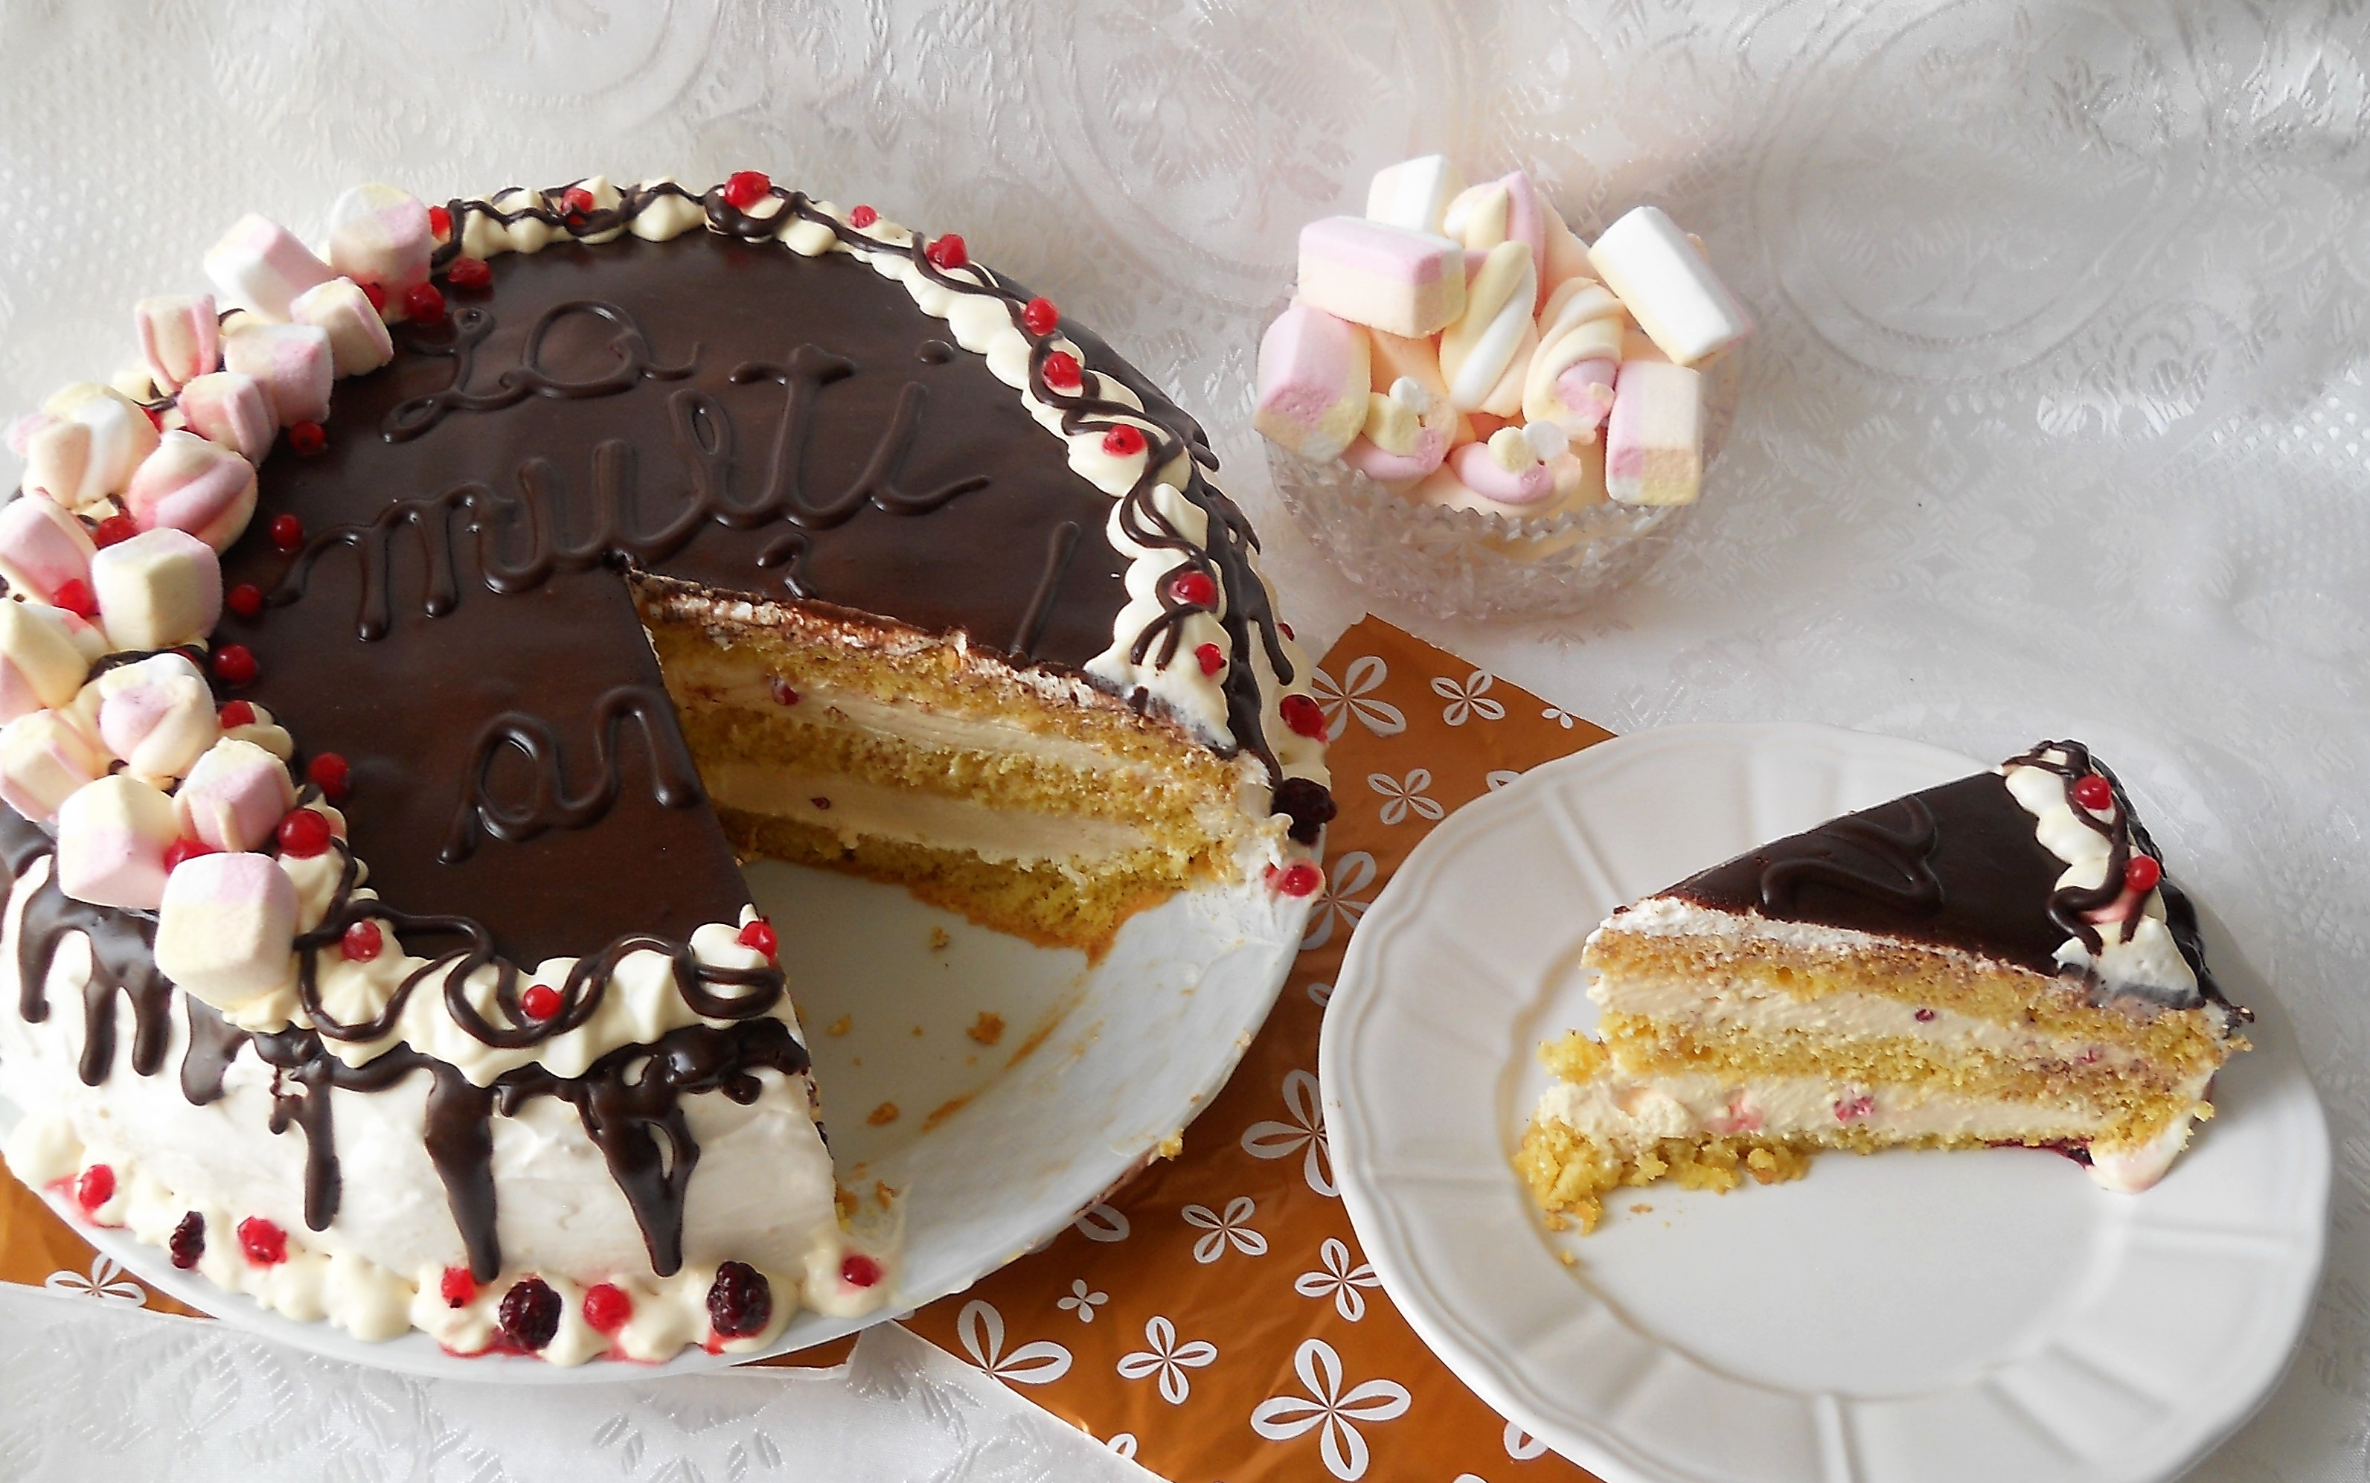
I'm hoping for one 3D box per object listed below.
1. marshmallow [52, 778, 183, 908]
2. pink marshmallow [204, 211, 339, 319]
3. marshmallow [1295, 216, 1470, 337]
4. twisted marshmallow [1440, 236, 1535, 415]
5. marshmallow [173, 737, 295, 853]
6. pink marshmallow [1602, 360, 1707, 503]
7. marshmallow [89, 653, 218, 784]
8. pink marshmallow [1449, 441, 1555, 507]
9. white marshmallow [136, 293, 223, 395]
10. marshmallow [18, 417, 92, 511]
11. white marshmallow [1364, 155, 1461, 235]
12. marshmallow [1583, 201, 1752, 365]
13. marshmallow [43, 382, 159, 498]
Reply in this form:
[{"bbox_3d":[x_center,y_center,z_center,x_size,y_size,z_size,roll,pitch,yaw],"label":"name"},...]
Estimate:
[{"bbox_3d":[-0.209,0.020,0.551,0.018,0.018,0.018,-27,62,17],"label":"marshmallow"},{"bbox_3d":[-0.195,-0.099,0.607,0.019,0.024,0.018,24,70,46],"label":"pink marshmallow"},{"bbox_3d":[0.044,-0.105,0.635,0.035,0.019,0.018,21,35,36],"label":"marshmallow"},{"bbox_3d":[0.069,-0.094,0.638,0.019,0.019,0.037,9,72,5],"label":"twisted marshmallow"},{"bbox_3d":[-0.170,0.010,0.505,0.016,0.017,0.016,18,45,23],"label":"marshmallow"},{"bbox_3d":[0.114,-0.075,0.680,0.021,0.018,0.027,2,50,10],"label":"pink marshmallow"},{"bbox_3d":[-0.189,-0.004,0.515,0.021,0.018,0.019,-4,48,-3],"label":"marshmallow"},{"bbox_3d":[0.078,-0.065,0.686,0.027,0.018,0.025,6,25,6],"label":"pink marshmallow"},{"bbox_3d":[-0.231,-0.091,0.645,0.018,0.020,0.018,-6,21,-19],"label":"white marshmallow"},{"bbox_3d":[-0.250,-0.061,0.621,0.017,0.018,0.019,6,19,-22],"label":"marshmallow"},{"bbox_3d":[0.053,-0.118,0.655,0.018,0.018,0.030,-6,66,34],"label":"white marshmallow"},{"bbox_3d":[0.119,-0.113,0.694,0.020,0.019,0.035,-37,80,18],"label":"marshmallow"},{"bbox_3d":[-0.222,-0.061,0.572,0.022,0.020,0.020,0,48,0],"label":"marshmallow"}]

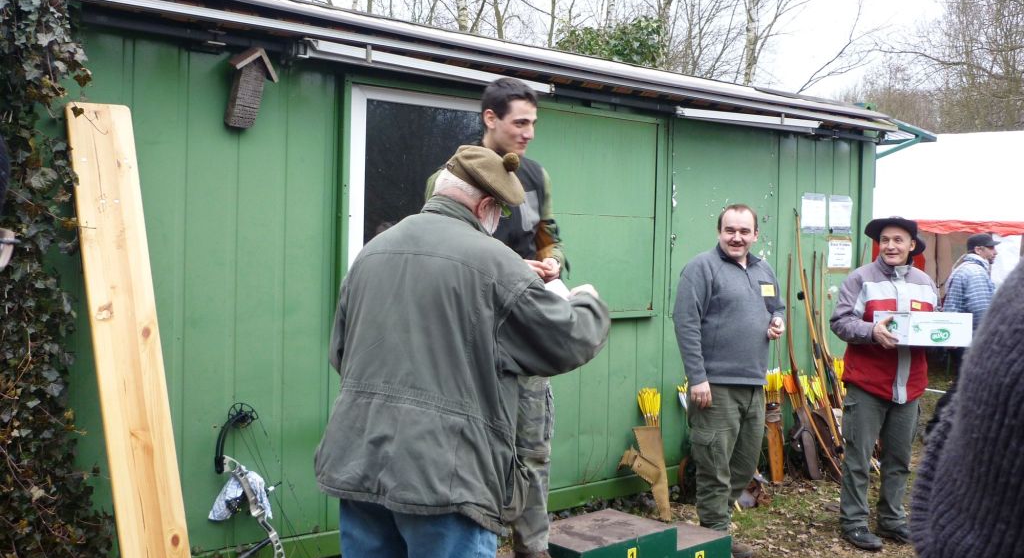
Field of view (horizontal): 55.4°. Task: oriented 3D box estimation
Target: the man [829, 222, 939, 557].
[{"bbox_3d":[1.975,0.550,5.205,0.570,1.766,0.400,1,1,-7],"label":"man"}]

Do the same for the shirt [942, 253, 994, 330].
[{"bbox_3d":[3.663,0.150,7.850,0.400,0.700,0.520,1,1,22],"label":"shirt"}]

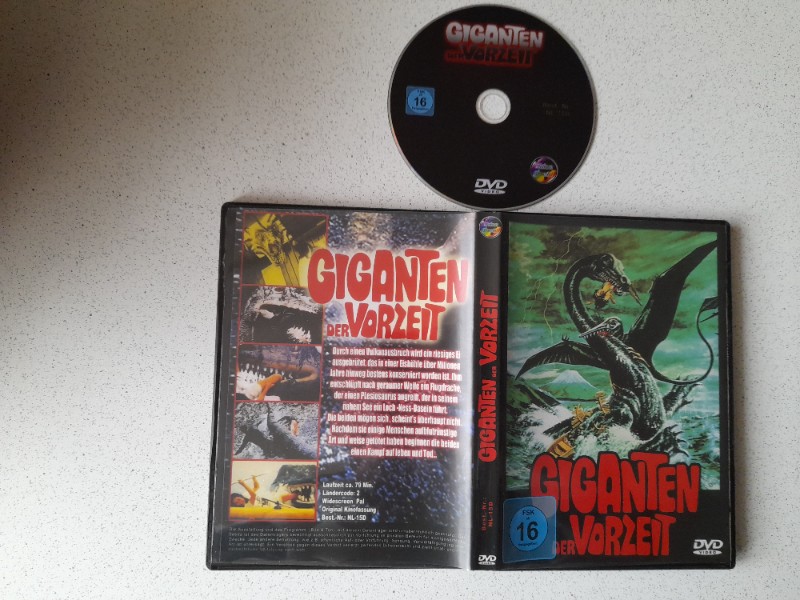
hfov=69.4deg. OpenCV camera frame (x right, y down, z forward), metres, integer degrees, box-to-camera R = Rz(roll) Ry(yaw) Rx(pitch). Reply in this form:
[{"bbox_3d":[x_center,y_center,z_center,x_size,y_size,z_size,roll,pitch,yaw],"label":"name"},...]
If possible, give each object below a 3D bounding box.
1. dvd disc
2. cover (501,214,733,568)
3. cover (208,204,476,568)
[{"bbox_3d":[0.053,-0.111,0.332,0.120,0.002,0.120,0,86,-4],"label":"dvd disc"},{"bbox_3d":[0.118,0.049,0.319,0.130,0.010,0.190,2,86,-3],"label":"cover"},{"bbox_3d":[-0.029,0.045,0.310,0.136,0.010,0.190,2,86,-3],"label":"cover"}]

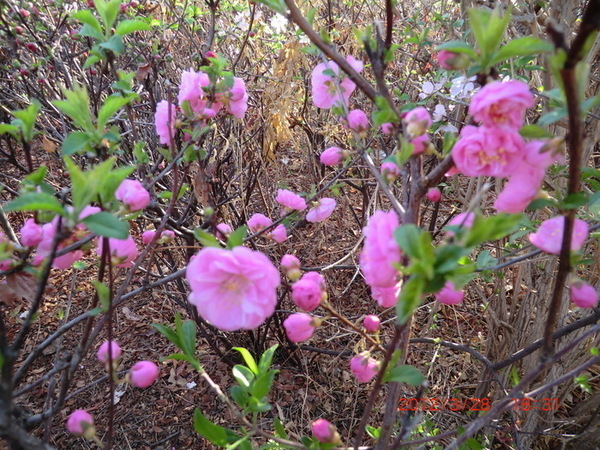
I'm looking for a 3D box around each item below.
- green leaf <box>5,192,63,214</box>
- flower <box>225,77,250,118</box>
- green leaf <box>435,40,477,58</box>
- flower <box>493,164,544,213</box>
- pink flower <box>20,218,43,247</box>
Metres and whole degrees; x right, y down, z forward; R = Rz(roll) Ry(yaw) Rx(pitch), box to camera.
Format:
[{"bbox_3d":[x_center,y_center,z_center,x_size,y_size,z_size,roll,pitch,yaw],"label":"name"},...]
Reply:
[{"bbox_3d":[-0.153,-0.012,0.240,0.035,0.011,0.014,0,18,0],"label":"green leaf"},{"bbox_3d":[-0.069,-0.138,0.450,0.026,0.045,0.044,-8,28,-15],"label":"flower"},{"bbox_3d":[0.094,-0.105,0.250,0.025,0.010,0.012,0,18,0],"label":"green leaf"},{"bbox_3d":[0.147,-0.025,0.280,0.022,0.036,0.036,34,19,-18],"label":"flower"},{"bbox_3d":[-0.171,0.005,0.265,0.014,0.018,0.015,0,11,0],"label":"pink flower"}]

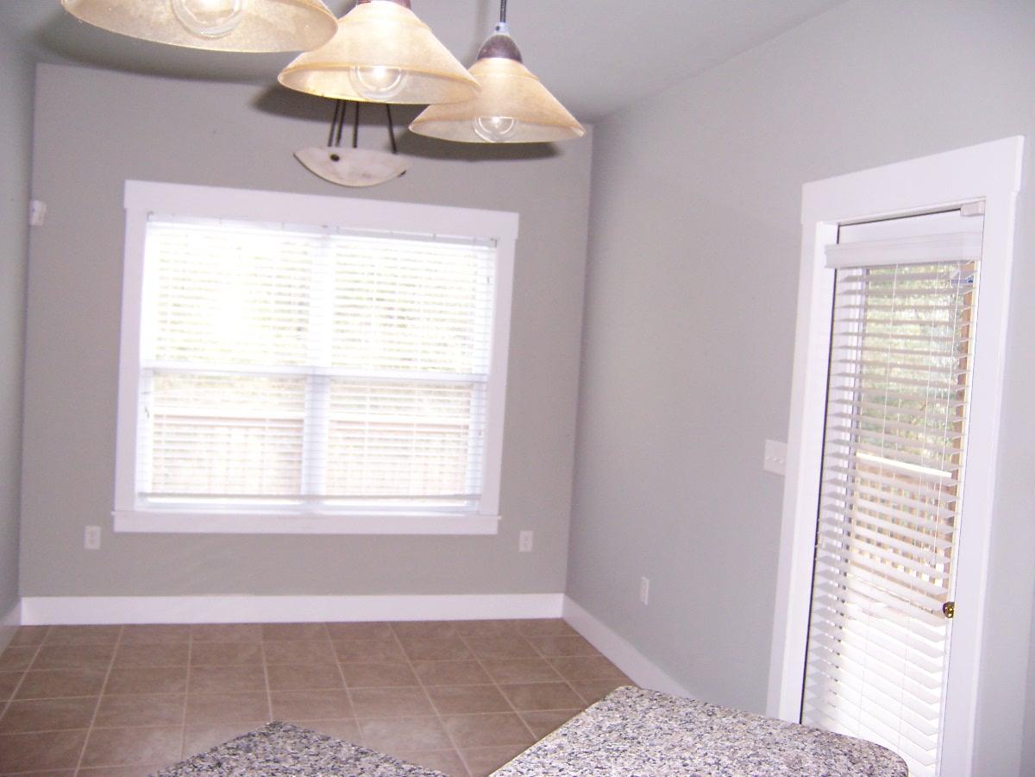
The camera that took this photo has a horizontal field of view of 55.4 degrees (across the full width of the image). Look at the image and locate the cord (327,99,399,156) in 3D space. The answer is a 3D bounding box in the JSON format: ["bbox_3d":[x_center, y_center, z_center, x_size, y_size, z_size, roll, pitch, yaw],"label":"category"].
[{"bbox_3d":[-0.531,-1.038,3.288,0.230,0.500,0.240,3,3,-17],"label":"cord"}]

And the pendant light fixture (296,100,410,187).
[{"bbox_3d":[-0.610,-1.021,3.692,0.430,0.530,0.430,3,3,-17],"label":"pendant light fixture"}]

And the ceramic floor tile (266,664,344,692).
[{"bbox_3d":[-0.947,1.294,4.418,0.330,0.010,0.330,3,3,-17],"label":"ceramic floor tile"}]

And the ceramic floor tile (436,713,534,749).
[{"bbox_3d":[-0.118,1.376,3.973,0.330,0.010,0.330,3,3,-17],"label":"ceramic floor tile"}]

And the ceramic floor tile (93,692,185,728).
[{"bbox_3d":[-1.487,1.277,3.897,0.330,0.010,0.330,3,3,-17],"label":"ceramic floor tile"}]

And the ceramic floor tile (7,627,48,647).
[{"bbox_3d":[-2.309,1.174,4.668,0.142,0.010,0.328,3,3,-17],"label":"ceramic floor tile"}]

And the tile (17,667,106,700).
[{"bbox_3d":[-1.893,1.231,4.101,0.328,0.010,0.328,3,3,-17],"label":"tile"}]

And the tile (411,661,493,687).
[{"bbox_3d":[-0.309,1.329,4.611,0.330,0.010,0.330,3,3,-17],"label":"tile"}]

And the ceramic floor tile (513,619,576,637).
[{"bbox_3d":[0.144,1.309,5.399,0.328,0.010,0.328,3,3,-17],"label":"ceramic floor tile"}]

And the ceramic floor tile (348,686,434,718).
[{"bbox_3d":[-0.533,1.330,4.182,0.330,0.010,0.330,3,3,-17],"label":"ceramic floor tile"}]

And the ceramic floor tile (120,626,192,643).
[{"bbox_3d":[-1.762,1.204,4.831,0.328,0.010,0.328,3,3,-17],"label":"ceramic floor tile"}]

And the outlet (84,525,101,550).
[{"bbox_3d":[-2.092,0.736,4.859,0.072,0.115,0.010,3,3,-17],"label":"outlet"}]

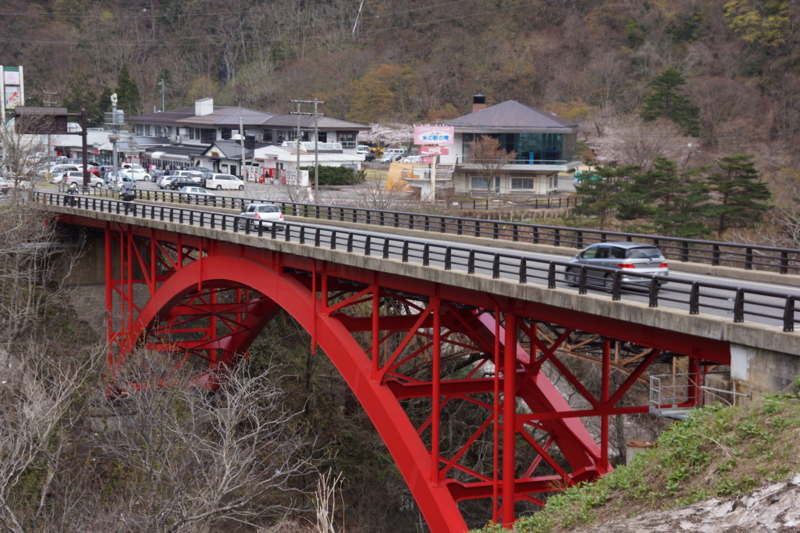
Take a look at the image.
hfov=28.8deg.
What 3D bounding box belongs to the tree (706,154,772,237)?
[{"bbox_3d":[26.416,-5.602,121.000,5.000,6.400,5.200,0,6,0],"label":"tree"}]

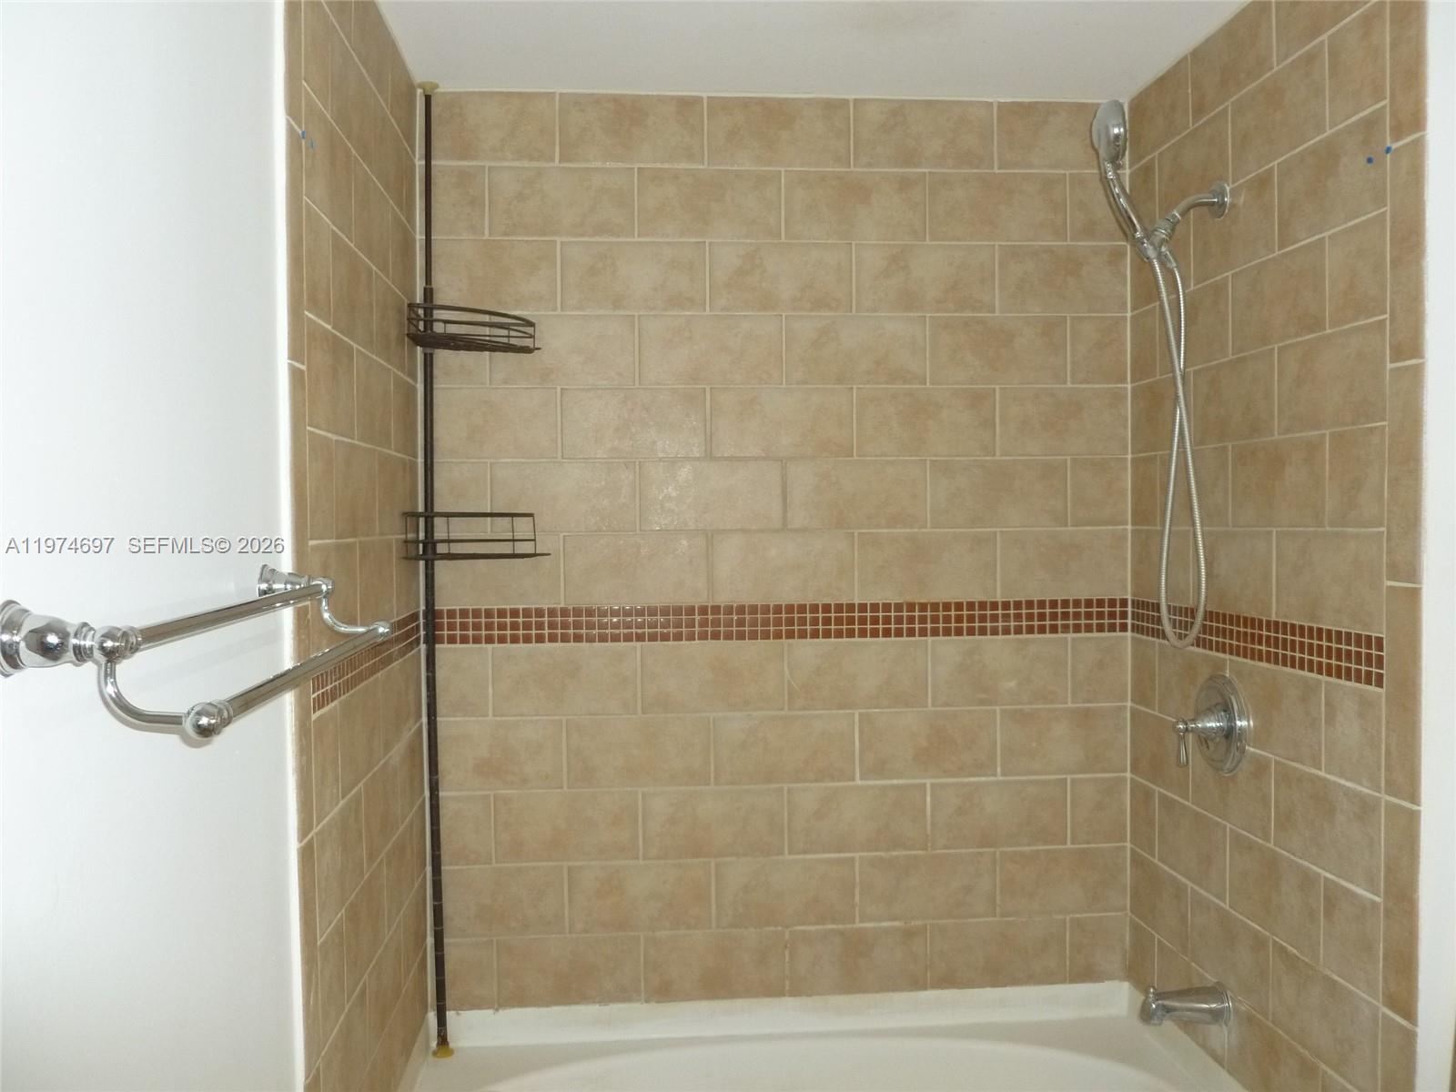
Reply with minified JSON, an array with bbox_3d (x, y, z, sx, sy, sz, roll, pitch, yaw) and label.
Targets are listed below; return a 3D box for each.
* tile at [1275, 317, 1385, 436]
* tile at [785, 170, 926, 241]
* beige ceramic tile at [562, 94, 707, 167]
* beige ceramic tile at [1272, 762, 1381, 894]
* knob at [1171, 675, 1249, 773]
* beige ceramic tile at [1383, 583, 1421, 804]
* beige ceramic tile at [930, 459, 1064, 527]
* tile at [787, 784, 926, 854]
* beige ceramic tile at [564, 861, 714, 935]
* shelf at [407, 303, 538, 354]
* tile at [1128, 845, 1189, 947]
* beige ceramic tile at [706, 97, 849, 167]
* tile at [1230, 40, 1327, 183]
[{"bbox_3d":[0.923,-0.252,1.803,0.010,0.145,0.290,-1,1,-5],"label":"tile"},{"bbox_3d":[0.269,-0.720,2.489,0.303,0.148,0.010,-1,1,-5],"label":"tile"},{"bbox_3d":[-0.198,-0.855,2.429,0.297,0.141,0.010,-1,1,-5],"label":"beige ceramic tile"},{"bbox_3d":[0.927,0.430,1.822,0.010,0.145,0.285,-1,1,-4],"label":"beige ceramic tile"},{"bbox_3d":[0.848,0.322,2.121,0.100,0.181,0.181,-1,1,-5],"label":"knob"},{"bbox_3d":[0.951,0.208,1.651,0.010,0.301,0.075,-1,1,-5],"label":"beige ceramic tile"},{"bbox_3d":[0.580,-0.113,2.528,0.303,0.148,0.010,-1,1,-5],"label":"beige ceramic tile"},{"bbox_3d":[0.274,0.574,2.487,0.297,0.146,0.010,-1,1,-5],"label":"tile"},{"bbox_3d":[-0.186,0.740,2.485,0.304,0.149,0.010,-1,1,-5],"label":"beige ceramic tile"},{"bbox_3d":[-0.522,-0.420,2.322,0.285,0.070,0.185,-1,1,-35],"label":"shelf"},{"bbox_3d":[0.885,0.723,2.408,0.010,0.145,0.266,-1,1,-5],"label":"tile"},{"bbox_3d":[0.108,-0.867,2.473,0.301,0.144,0.010,-1,1,-5],"label":"beige ceramic tile"},{"bbox_3d":[0.918,-0.715,1.966,0.010,0.148,0.295,-1,1,-5],"label":"tile"}]

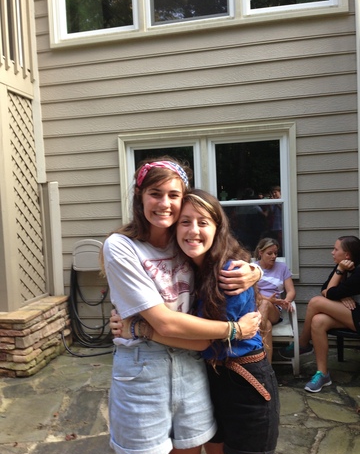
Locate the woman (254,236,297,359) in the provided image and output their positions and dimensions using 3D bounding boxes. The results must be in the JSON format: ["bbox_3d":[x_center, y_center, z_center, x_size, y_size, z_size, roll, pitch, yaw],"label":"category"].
[{"bbox_3d":[0.738,0.670,4.003,0.540,1.140,0.820,-2,3,13],"label":"woman"}]

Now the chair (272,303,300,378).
[{"bbox_3d":[0.764,0.810,4.191,0.600,0.840,0.660,-2,3,13],"label":"chair"}]

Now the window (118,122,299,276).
[{"bbox_3d":[0.261,-0.223,4.617,1.800,1.510,0.120,-2,3,13],"label":"window"}]

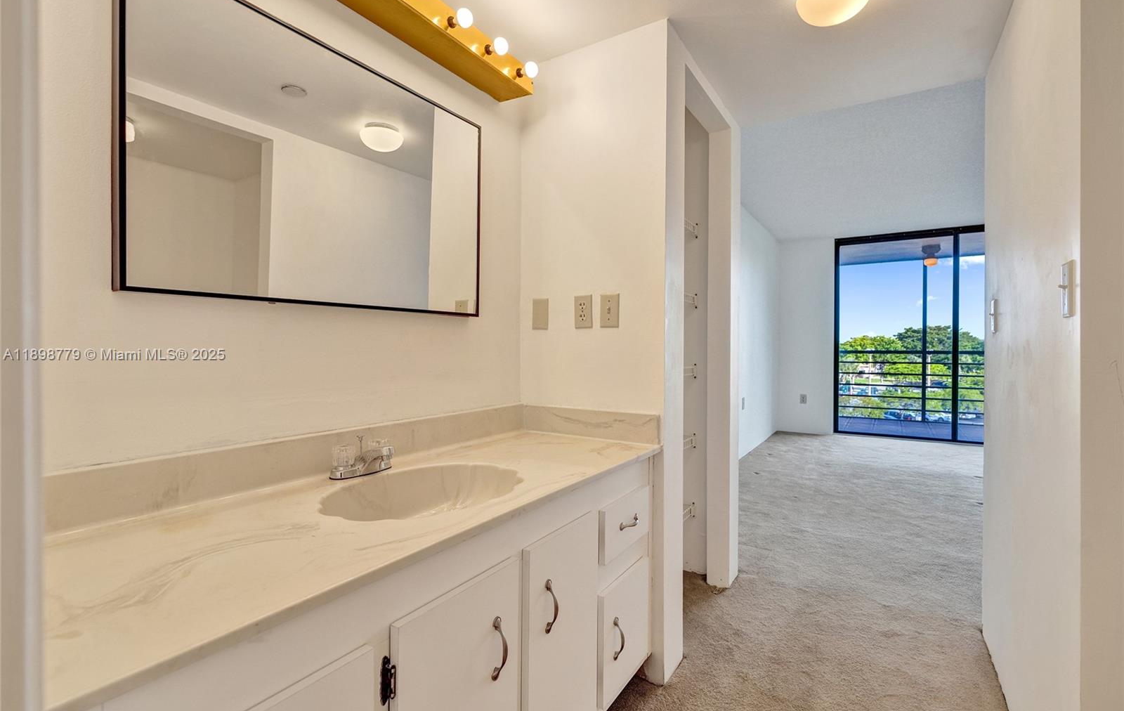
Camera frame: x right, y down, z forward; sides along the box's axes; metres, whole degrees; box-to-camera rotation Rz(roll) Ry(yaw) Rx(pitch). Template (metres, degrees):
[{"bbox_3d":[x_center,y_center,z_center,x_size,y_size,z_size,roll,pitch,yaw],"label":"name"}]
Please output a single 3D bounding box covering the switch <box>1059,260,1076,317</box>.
[{"bbox_3d":[1.039,-0.133,1.031,0.016,0.114,0.070,1,1,33],"label":"switch"}]

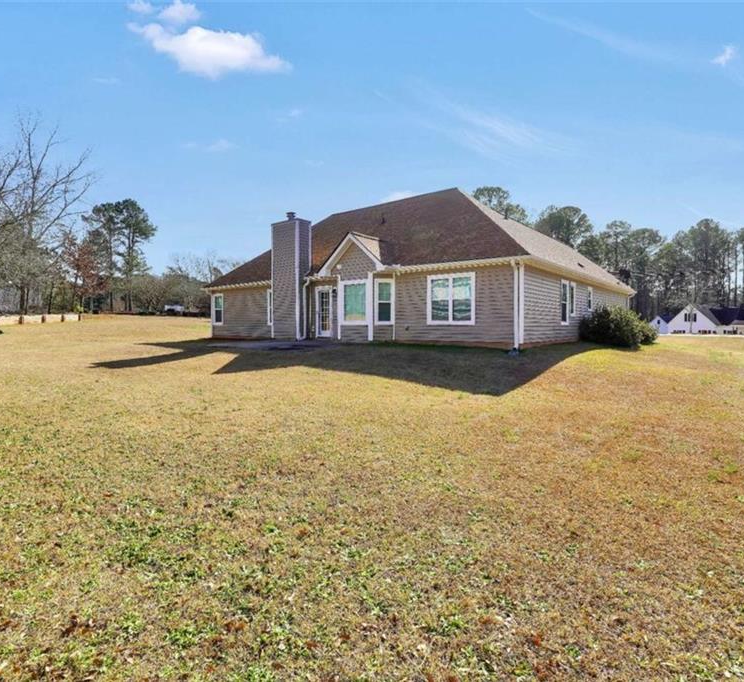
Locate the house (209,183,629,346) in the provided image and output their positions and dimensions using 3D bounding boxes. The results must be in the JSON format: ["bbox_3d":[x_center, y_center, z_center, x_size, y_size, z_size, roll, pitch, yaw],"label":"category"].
[{"bbox_3d":[4.011,-3.656,26.125,18.300,6.950,21.000,2,3,39],"label":"house"}]

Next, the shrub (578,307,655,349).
[{"bbox_3d":[10.618,-0.580,18.423,2.500,1.750,3.200,2,3,39],"label":"shrub"}]

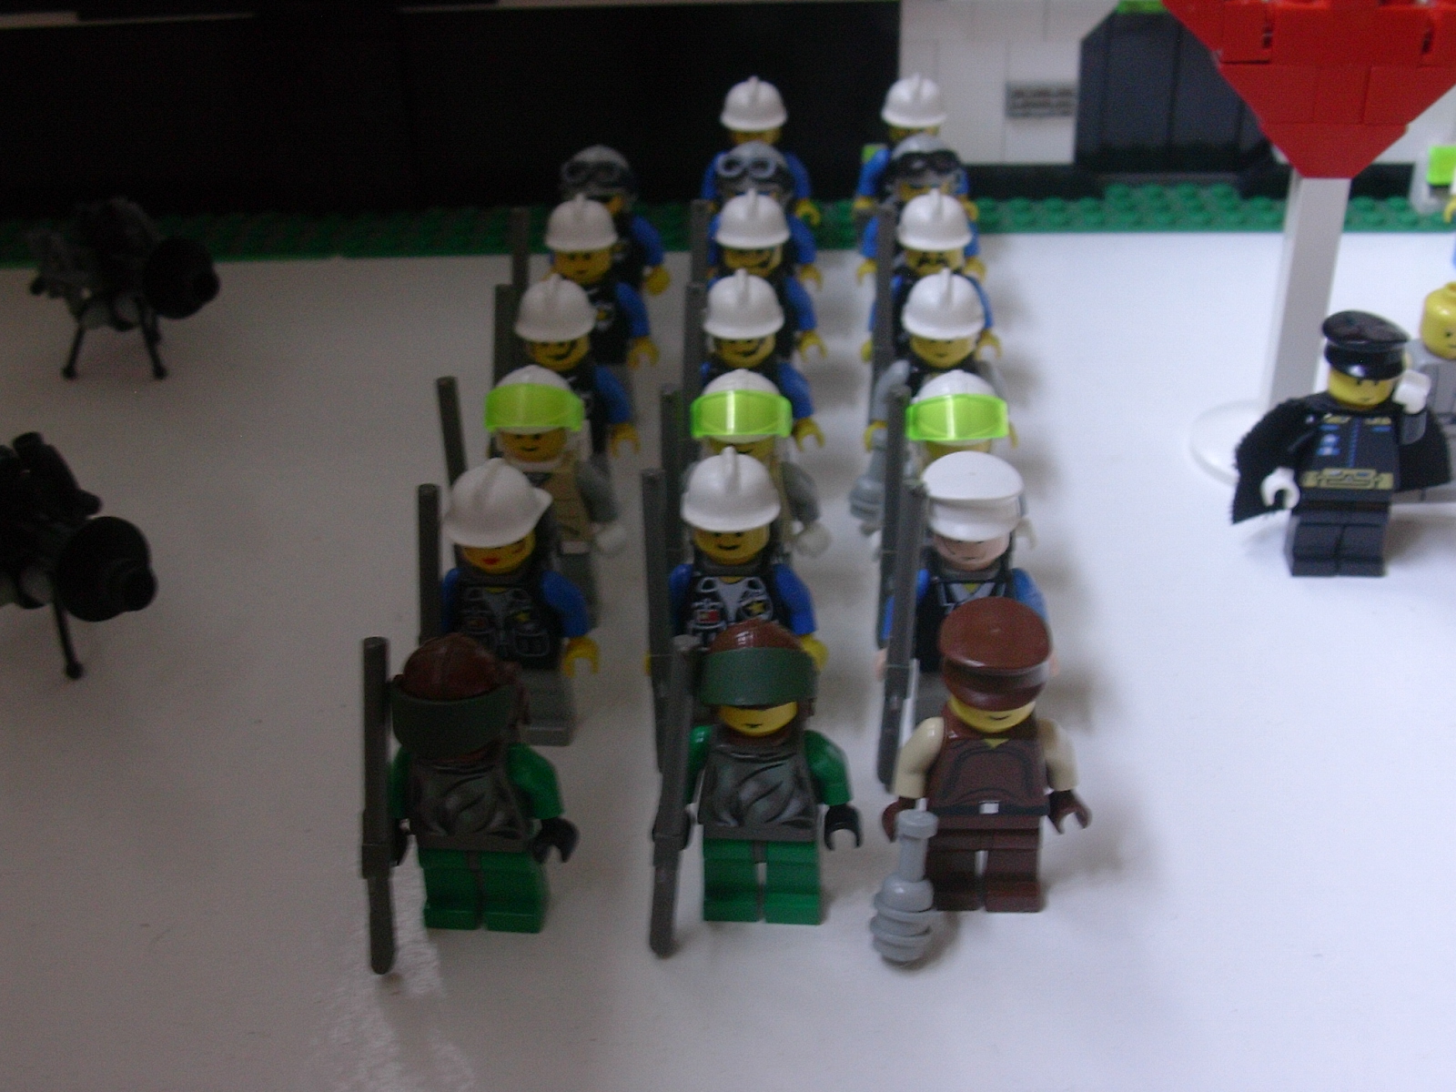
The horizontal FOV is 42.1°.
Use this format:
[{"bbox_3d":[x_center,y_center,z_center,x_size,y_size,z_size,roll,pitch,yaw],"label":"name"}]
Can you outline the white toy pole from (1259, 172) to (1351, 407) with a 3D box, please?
[{"bbox_3d":[0.104,-0.044,0.344,0.008,0.051,0.008,1,33,3],"label":"white toy pole"}]

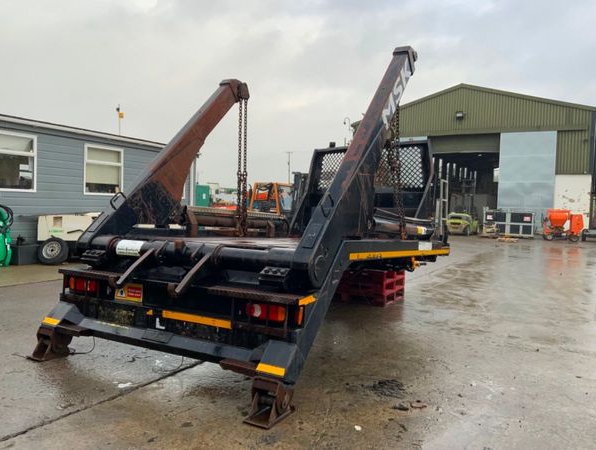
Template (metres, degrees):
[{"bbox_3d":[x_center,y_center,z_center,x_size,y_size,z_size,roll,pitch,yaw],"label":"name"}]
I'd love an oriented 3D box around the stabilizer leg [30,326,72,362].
[{"bbox_3d":[-2.149,1.020,4.399,0.188,0.240,0.330,3,3,30],"label":"stabilizer leg"}]

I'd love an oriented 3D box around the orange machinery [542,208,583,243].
[{"bbox_3d":[11.828,-0.014,22.421,1.550,1.420,0.950,2,3,17],"label":"orange machinery"}]

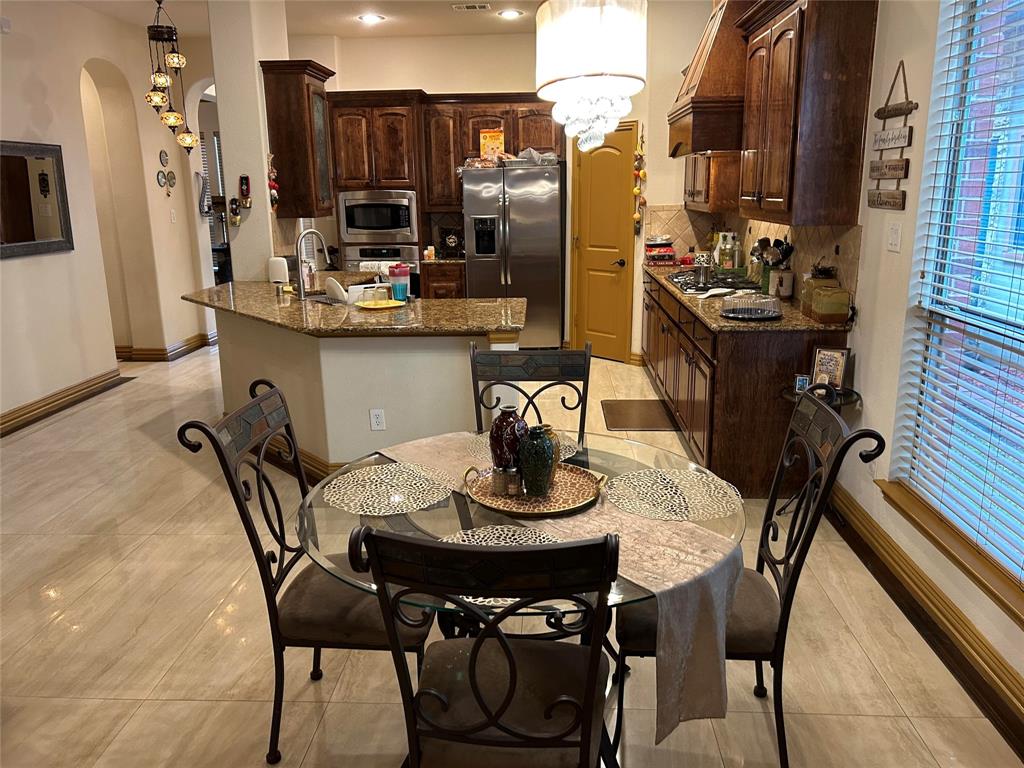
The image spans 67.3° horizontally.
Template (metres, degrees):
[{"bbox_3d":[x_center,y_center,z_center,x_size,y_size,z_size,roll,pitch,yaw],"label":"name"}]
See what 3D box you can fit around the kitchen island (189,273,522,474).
[{"bbox_3d":[-1.092,-0.077,5.011,2.420,0.914,2.240,0,14,4],"label":"kitchen island"}]

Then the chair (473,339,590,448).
[{"bbox_3d":[0.064,0.400,2.756,0.480,1.025,0.630,0,14,4],"label":"chair"}]

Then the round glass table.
[{"bbox_3d":[0.027,0.675,2.232,1.215,0.750,1.215,0,14,4],"label":"round glass table"}]

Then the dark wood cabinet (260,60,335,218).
[{"bbox_3d":[-1.735,-2.017,6.458,0.400,1.200,0.620,0,14,4],"label":"dark wood cabinet"}]

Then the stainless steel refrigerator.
[{"bbox_3d":[0.029,-1.279,7.902,0.910,1.780,0.770,0,14,4],"label":"stainless steel refrigerator"}]

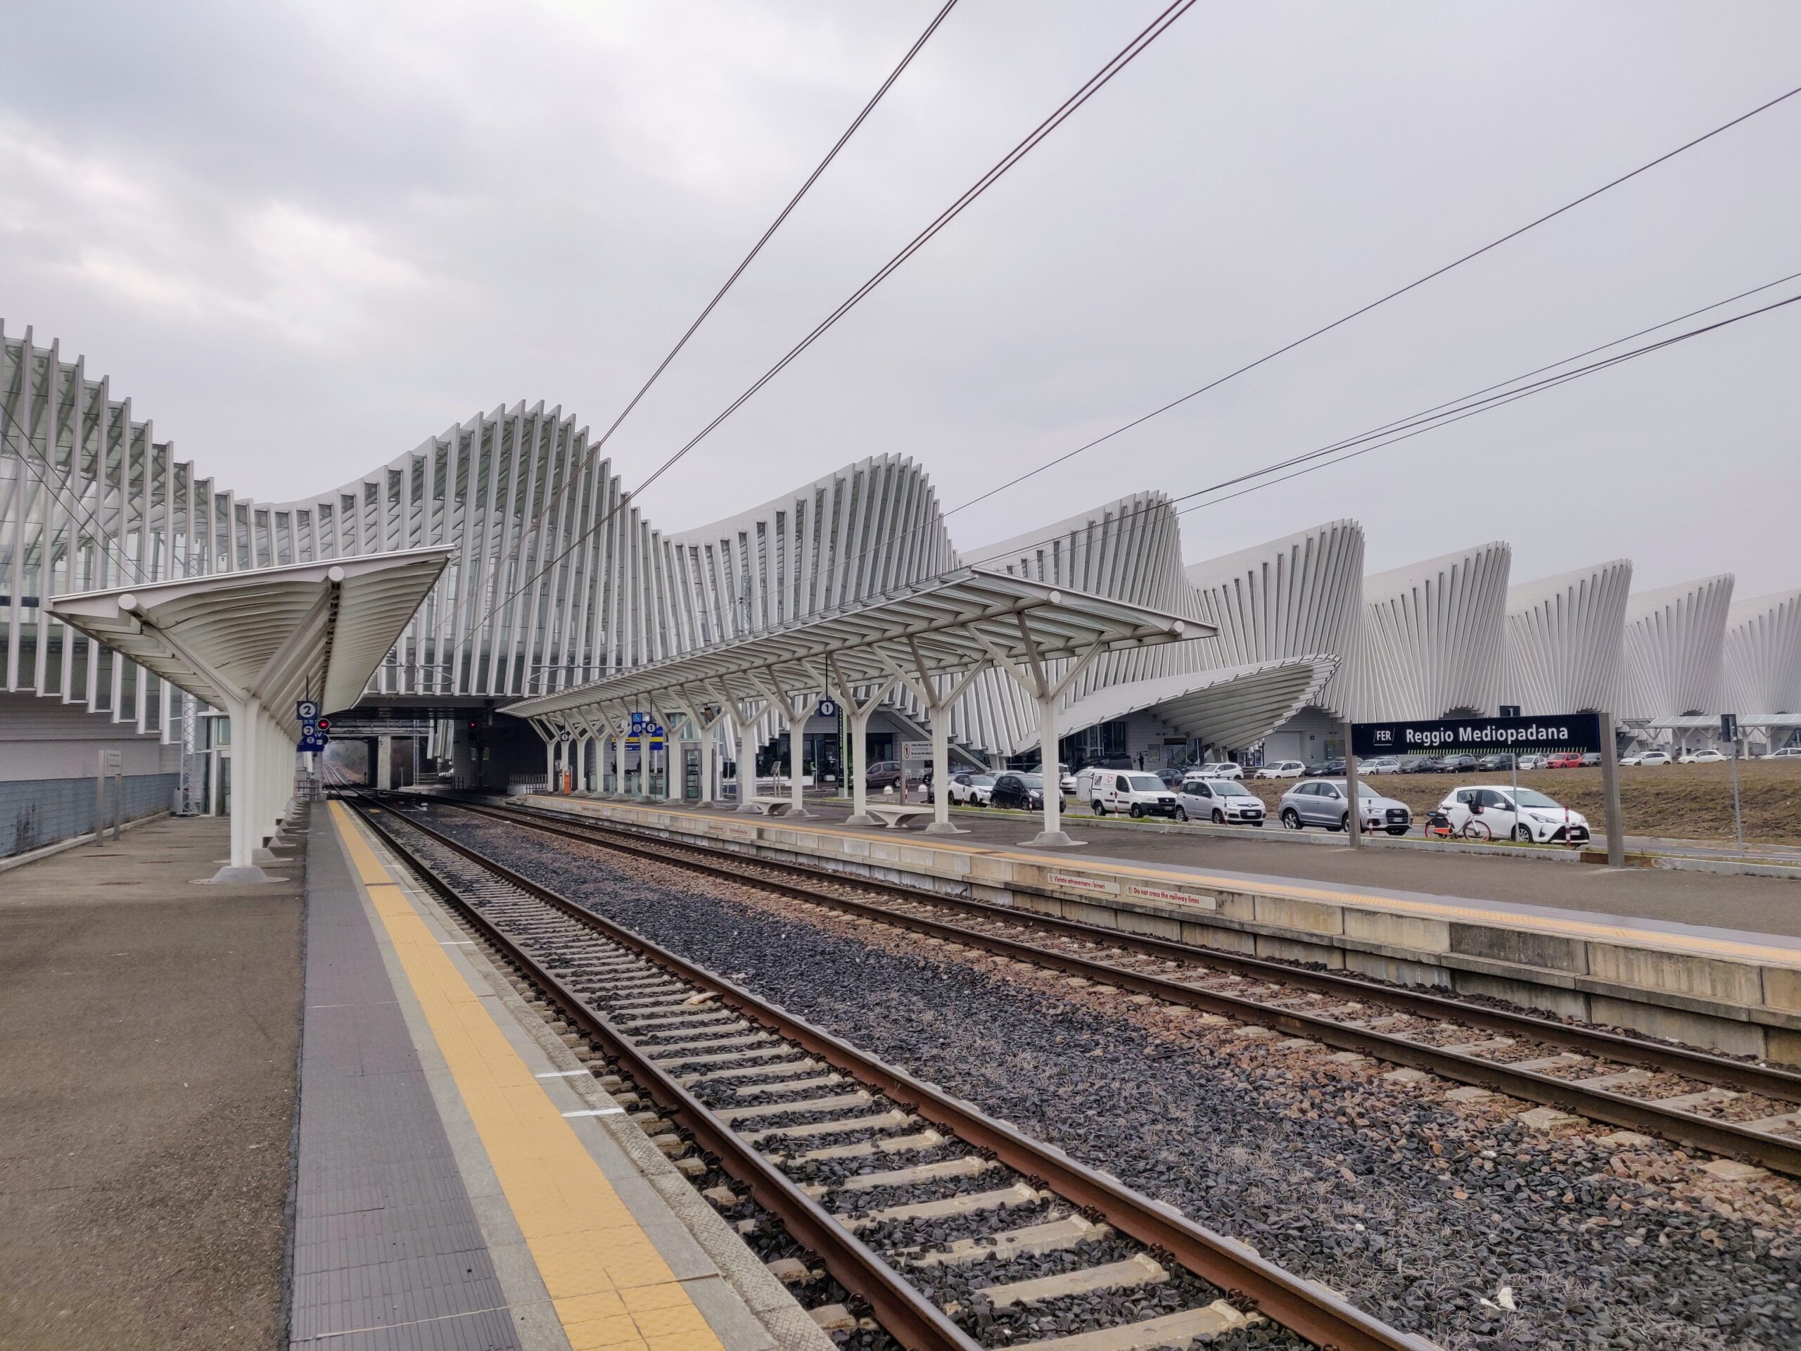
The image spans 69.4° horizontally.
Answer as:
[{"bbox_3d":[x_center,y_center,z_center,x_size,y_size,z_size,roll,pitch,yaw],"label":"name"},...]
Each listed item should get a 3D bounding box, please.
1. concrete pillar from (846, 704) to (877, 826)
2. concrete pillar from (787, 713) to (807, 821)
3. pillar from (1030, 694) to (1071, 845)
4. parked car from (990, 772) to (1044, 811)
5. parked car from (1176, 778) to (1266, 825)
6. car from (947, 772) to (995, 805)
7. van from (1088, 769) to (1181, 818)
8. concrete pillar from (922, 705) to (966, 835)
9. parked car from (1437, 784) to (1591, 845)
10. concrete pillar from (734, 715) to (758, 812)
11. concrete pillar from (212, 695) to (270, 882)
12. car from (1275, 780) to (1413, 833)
[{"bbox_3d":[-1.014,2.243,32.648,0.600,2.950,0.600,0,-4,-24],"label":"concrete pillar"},{"bbox_3d":[-2.934,2.542,36.994,0.550,2.950,0.550,0,-4,-24],"label":"concrete pillar"},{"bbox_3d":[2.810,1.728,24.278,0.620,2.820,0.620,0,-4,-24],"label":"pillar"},{"bbox_3d":[5.217,4.802,53.532,1.750,1.520,3.950,0,-4,-23],"label":"parked car"},{"bbox_3d":[10.932,4.363,44.603,1.673,1.550,3.653,0,-4,-21],"label":"parked car"},{"bbox_3d":[3.668,5.637,63.646,1.770,1.520,4.100,0,-4,-23],"label":"car"},{"bbox_3d":[9.162,4.650,50.745,1.752,1.820,4.253,1,-4,-23],"label":"van"},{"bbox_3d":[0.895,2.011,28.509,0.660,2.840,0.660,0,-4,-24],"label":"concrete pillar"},{"bbox_3d":[15.704,3.586,33.501,1.725,1.510,3.945,1,-4,-21],"label":"parked car"},{"bbox_3d":[-4.844,2.838,41.278,0.570,2.950,0.570,0,-4,-24],"label":"concrete pillar"},{"bbox_3d":[-9.514,1.621,18.847,0.710,2.643,0.620,1,-4,-24],"label":"concrete pillar"},{"bbox_3d":[13.140,3.914,38.552,1.861,1.600,4.388,1,-4,-23],"label":"car"}]

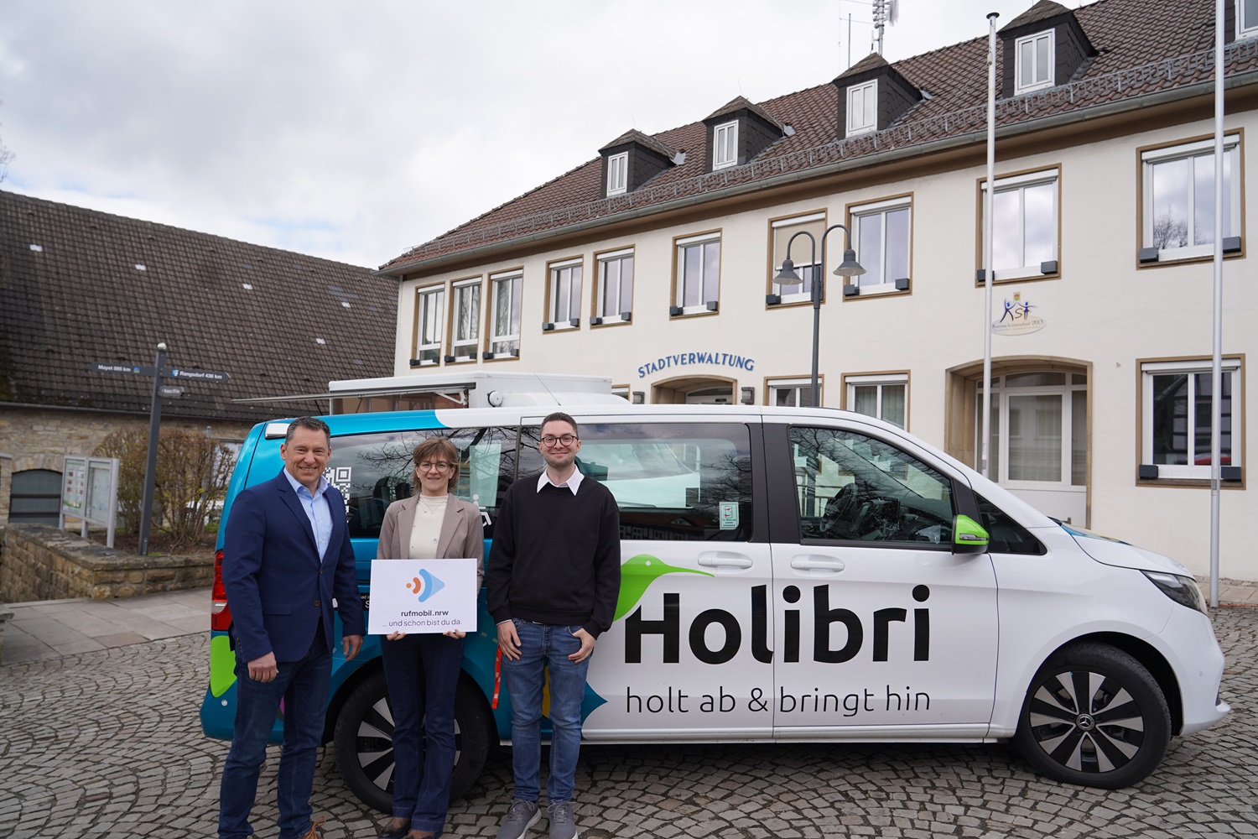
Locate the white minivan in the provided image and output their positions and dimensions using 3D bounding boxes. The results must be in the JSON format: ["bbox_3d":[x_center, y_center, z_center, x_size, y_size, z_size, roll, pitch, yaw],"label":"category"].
[{"bbox_3d":[0.460,0.884,4.860,5.140,1.920,2.040,1,-3,-3],"label":"white minivan"}]

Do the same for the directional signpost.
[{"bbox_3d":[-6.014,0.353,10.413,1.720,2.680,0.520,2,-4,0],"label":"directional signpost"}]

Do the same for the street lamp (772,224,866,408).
[{"bbox_3d":[2.683,-0.375,12.076,1.460,4.850,0.460,-1,-5,41],"label":"street lamp"}]

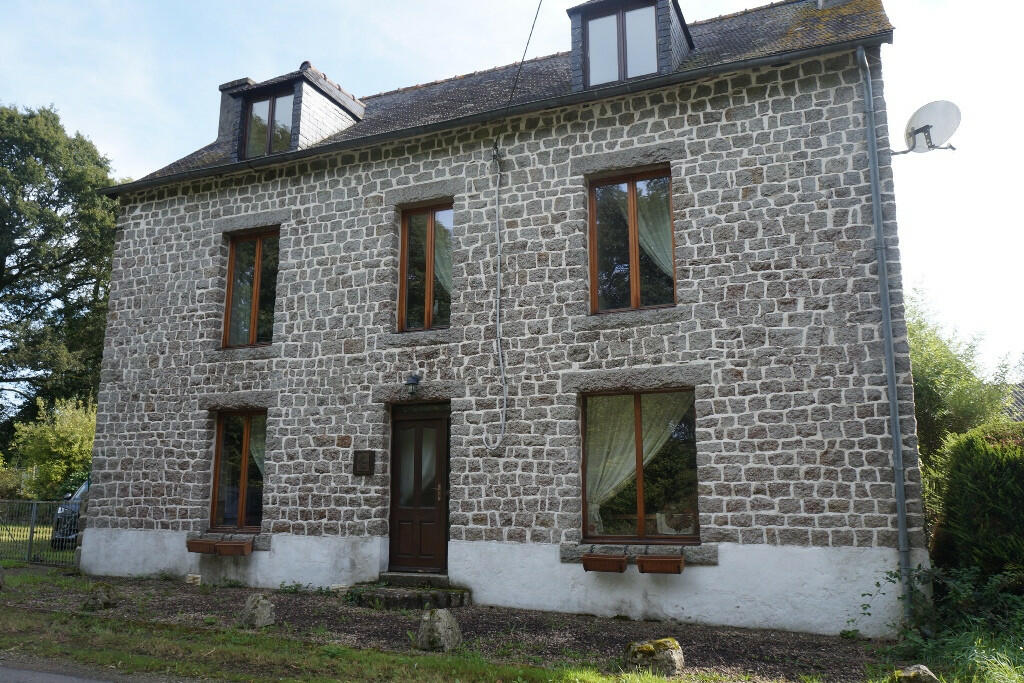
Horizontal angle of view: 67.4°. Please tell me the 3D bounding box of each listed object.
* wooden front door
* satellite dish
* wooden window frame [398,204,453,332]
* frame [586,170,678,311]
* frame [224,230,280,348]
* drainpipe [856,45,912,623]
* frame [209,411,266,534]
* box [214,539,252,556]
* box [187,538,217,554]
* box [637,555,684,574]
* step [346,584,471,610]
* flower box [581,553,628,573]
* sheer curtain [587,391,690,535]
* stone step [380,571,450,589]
[{"bbox_3d":[-1.285,2.152,10.975,0.980,2.210,0.080,-4,-12,22],"label":"wooden front door"},{"bbox_3d":[5.112,-2.571,9.270,0.470,0.680,0.700,8,-13,-34],"label":"satellite dish"},{"bbox_3d":[-1.201,-1.083,11.370,0.990,1.900,0.100,-4,-12,22],"label":"wooden window frame"},{"bbox_3d":[1.649,-1.335,10.403,1.190,1.920,0.090,-4,-12,22],"label":"frame"},{"bbox_3d":[-4.169,-0.863,12.574,1.200,1.900,0.100,-4,-12,22],"label":"frame"},{"bbox_3d":[4.255,-0.299,8.724,0.140,6.680,0.180,-4,-12,22],"label":"drainpipe"},{"bbox_3d":[-4.172,2.033,12.013,1.180,1.860,0.100,-4,-12,22],"label":"frame"},{"bbox_3d":[-4.167,3.122,11.530,0.570,0.165,0.180,-4,-12,22],"label":"box"},{"bbox_3d":[-4.686,3.143,11.740,0.570,0.165,0.180,-4,-12,22],"label":"box"},{"bbox_3d":[1.751,2.625,9.057,0.520,0.170,0.180,-4,-12,22],"label":"box"},{"bbox_3d":[-1.400,3.412,10.266,1.730,0.220,0.380,-4,-12,22],"label":"step"},{"bbox_3d":[1.137,2.673,9.306,0.520,0.170,0.180,-4,-12,22],"label":"flower box"},{"bbox_3d":[1.650,1.576,9.949,1.430,1.850,0.090,-4,-12,22],"label":"sheer curtain"},{"bbox_3d":[-1.291,3.301,10.616,1.060,0.160,0.300,-4,-12,22],"label":"stone step"}]

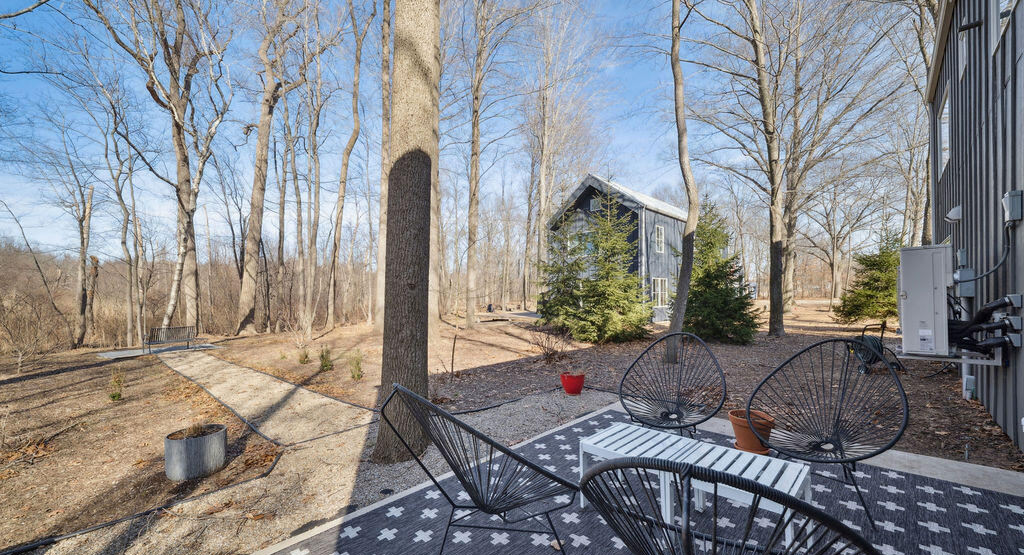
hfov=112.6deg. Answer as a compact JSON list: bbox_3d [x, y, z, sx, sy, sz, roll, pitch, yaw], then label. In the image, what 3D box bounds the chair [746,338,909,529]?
[{"bbox_3d":[1.910,0.850,2.100,0.830,0.890,0.740,0,-1,-33],"label":"chair"}]

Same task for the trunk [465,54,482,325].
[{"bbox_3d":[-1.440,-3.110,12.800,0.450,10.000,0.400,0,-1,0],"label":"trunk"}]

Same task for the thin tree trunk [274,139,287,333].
[{"bbox_3d":[-8.810,-1.600,13.000,0.320,7.400,0.300,0,-1,0],"label":"thin tree trunk"}]

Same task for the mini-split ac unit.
[{"bbox_3d":[3.800,0.200,3.140,0.900,0.880,0.320,1,-1,-42],"label":"mini-split ac unit"}]

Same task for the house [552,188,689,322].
[{"bbox_3d":[7.400,-1.650,21.700,6.300,7.700,9.500,-1,-1,45],"label":"house"}]

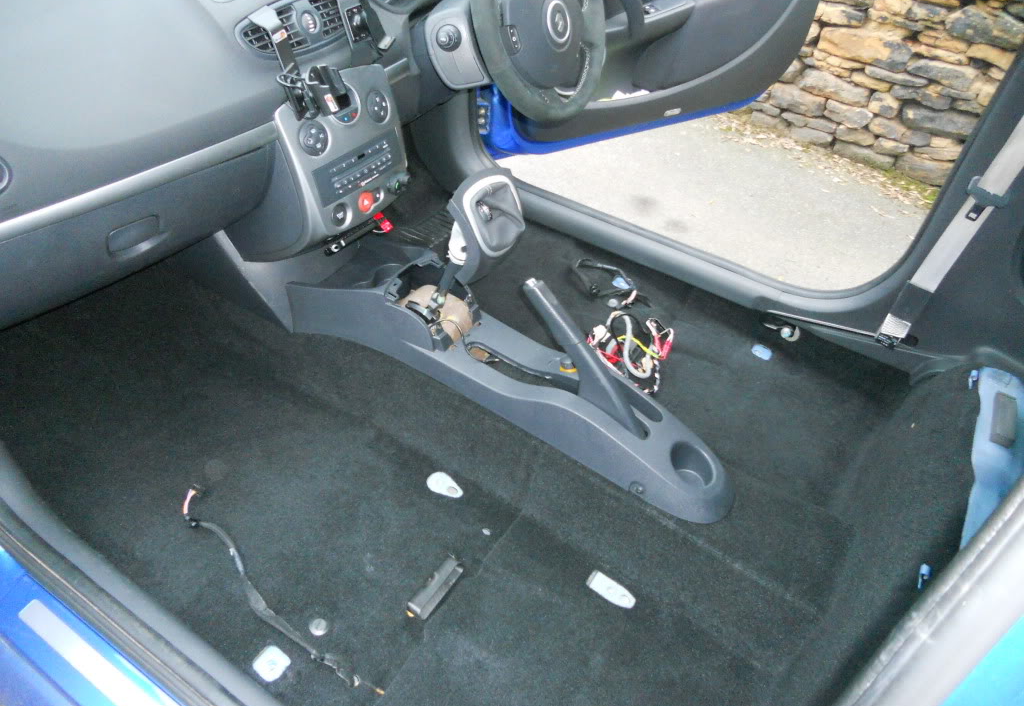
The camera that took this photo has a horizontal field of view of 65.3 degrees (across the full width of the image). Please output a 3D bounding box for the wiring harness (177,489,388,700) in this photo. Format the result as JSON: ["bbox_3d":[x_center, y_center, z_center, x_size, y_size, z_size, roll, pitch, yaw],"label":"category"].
[{"bbox_3d":[-0.336,0.323,1.104,0.444,0.031,0.071,36,50,27],"label":"wiring harness"}]

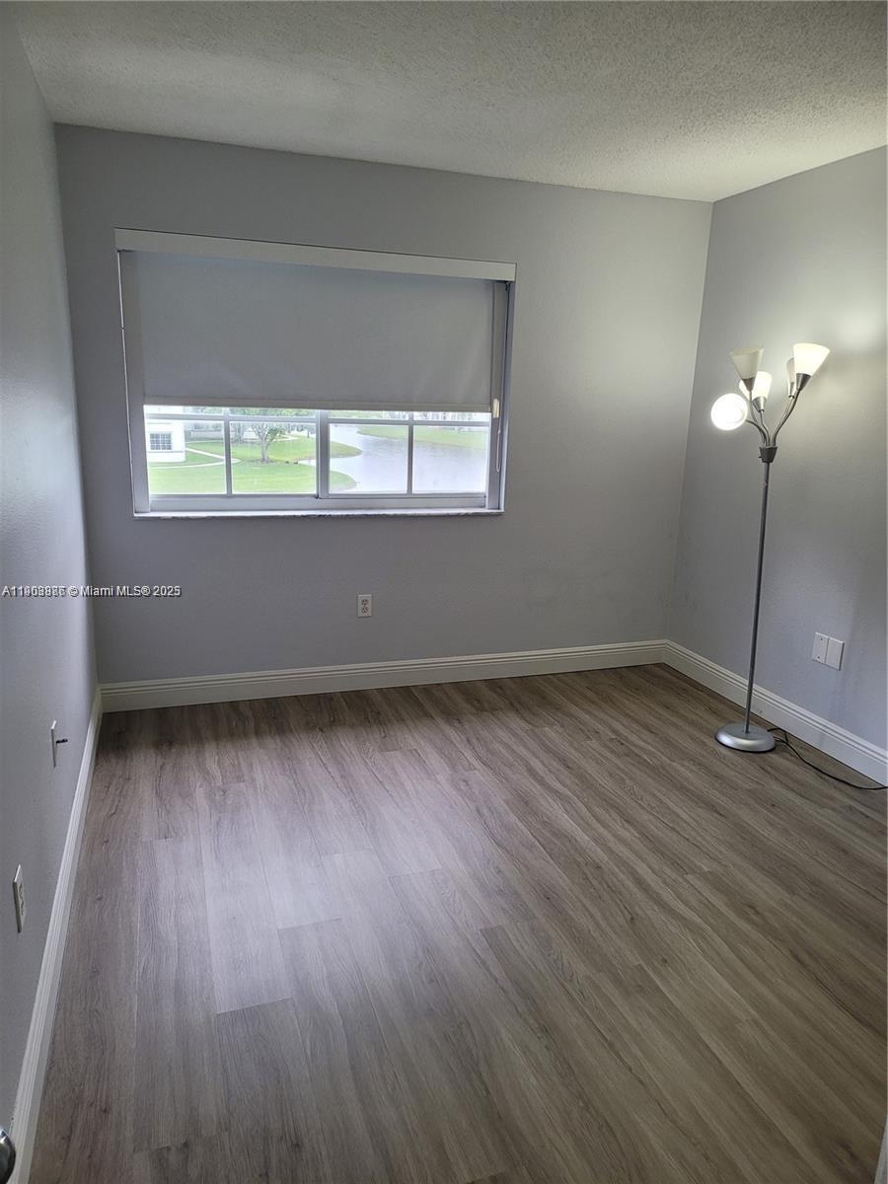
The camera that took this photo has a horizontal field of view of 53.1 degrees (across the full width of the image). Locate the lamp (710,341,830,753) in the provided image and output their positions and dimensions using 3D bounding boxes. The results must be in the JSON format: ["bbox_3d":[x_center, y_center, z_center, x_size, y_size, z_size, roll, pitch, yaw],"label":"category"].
[{"bbox_3d":[1.308,-0.168,3.676,0.460,1.680,0.460,-3,14,-18],"label":"lamp"}]

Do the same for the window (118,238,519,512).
[{"bbox_3d":[-0.518,-0.933,4.030,1.740,1.170,0.120,-3,14,-18],"label":"window"}]

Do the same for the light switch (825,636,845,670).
[{"bbox_3d":[1.637,0.259,3.726,0.012,0.118,0.078,-3,15,-18],"label":"light switch"}]

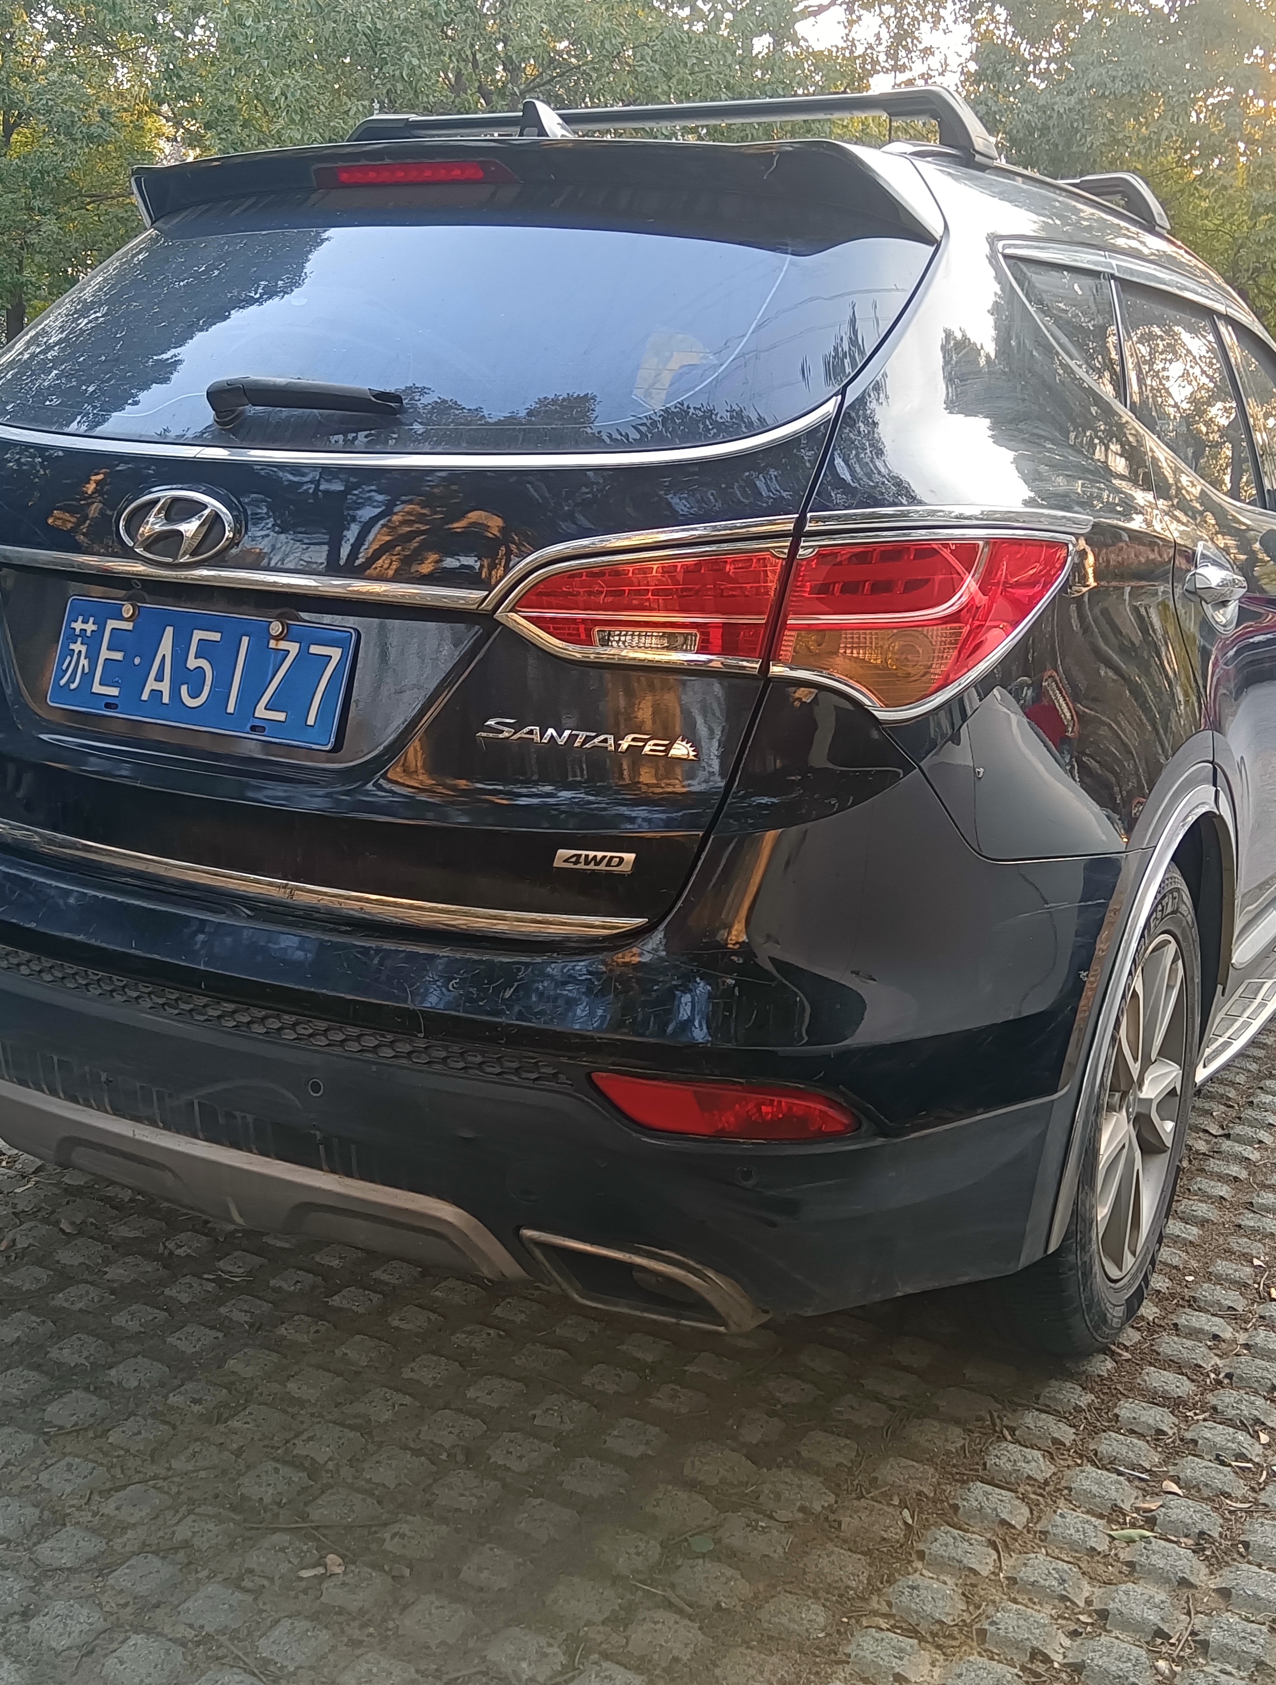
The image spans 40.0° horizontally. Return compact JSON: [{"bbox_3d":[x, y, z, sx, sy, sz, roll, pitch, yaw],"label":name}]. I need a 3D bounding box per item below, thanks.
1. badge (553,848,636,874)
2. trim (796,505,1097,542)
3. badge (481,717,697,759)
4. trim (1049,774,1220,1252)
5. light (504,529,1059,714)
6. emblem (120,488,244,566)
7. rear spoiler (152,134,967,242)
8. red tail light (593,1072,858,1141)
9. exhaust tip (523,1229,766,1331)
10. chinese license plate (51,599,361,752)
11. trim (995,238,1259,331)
[{"bbox_3d":[-0.042,0.021,1.768,0.098,0.023,0.008,6,13,15],"label":"badge"},{"bbox_3d":[0.337,-0.333,1.809,0.370,0.035,0.050,-2,14,-22],"label":"trim"},{"bbox_3d":[-0.051,-0.107,1.777,0.232,0.030,0.010,5,8,9],"label":"badge"},{"bbox_3d":[0.647,0.203,2.296,0.060,0.520,0.620,10,14,28],"label":"trim"},{"bbox_3d":[0.163,-0.238,1.824,0.610,0.205,0.160,2,13,-7],"label":"light"},{"bbox_3d":[-0.513,-0.356,1.966,0.174,0.086,0.020,10,-5,29],"label":"emblem"},{"bbox_3d":[-0.221,-0.857,2.323,1.290,0.120,0.280,10,14,29],"label":"rear spoiler"},{"bbox_3d":[0.087,0.276,1.782,0.275,0.072,0.060,3,12,1],"label":"red tail light"},{"bbox_3d":[0.010,0.454,1.829,0.260,0.085,0.100,6,13,14],"label":"exhaust tip"},{"bbox_3d":[-0.509,-0.197,2.010,0.440,0.140,0.015,10,-1,29],"label":"chinese license plate"},{"bbox_3d":[0.805,-0.833,2.713,0.070,0.080,1.550,10,14,29],"label":"trim"}]

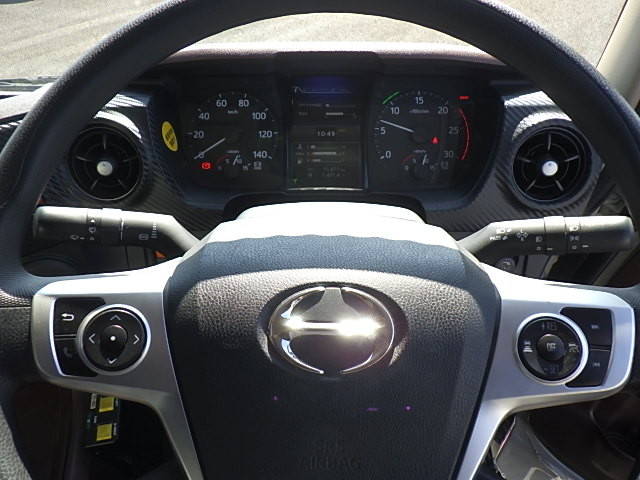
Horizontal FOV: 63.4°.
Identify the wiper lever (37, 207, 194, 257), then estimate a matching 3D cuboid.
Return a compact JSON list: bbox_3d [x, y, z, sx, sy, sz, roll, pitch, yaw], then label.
[{"bbox_3d":[-0.144,-0.005,0.373,0.120,0.034,0.037,0,80,-5],"label":"wiper lever"}]

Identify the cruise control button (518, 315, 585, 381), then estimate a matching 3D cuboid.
[{"bbox_3d":[0.143,0.067,0.321,0.040,0.011,0.039,0,80,0],"label":"cruise control button"}]

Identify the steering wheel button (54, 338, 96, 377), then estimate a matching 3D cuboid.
[{"bbox_3d":[-0.151,0.072,0.319,0.025,0.009,0.023,0,80,0],"label":"steering wheel button"}]

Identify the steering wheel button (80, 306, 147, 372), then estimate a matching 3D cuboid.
[{"bbox_3d":[-0.128,0.062,0.321,0.040,0.011,0.039,0,80,0],"label":"steering wheel button"}]

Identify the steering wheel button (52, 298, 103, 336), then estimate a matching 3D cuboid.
[{"bbox_3d":[-0.150,0.047,0.321,0.031,0.009,0.024,0,80,0],"label":"steering wheel button"}]

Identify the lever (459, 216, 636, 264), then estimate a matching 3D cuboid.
[{"bbox_3d":[0.160,0.001,0.374,0.126,0.034,0.036,0,80,5],"label":"lever"}]

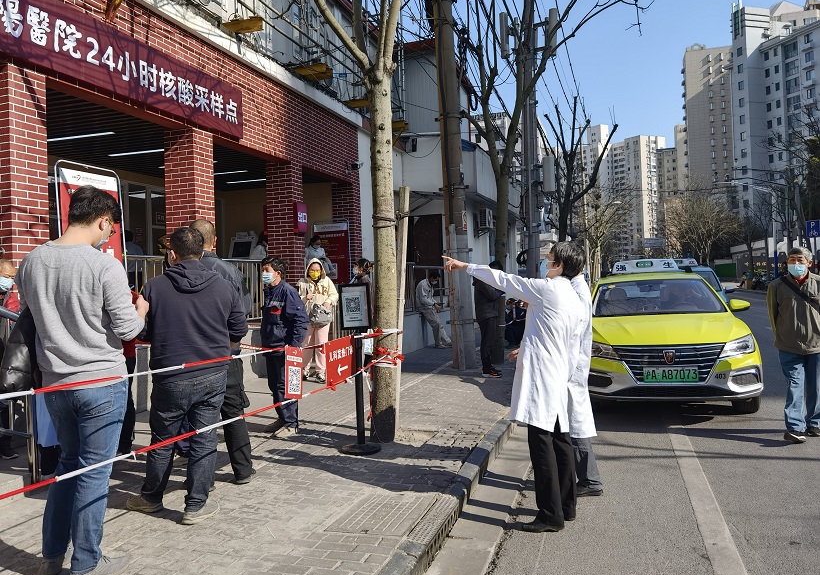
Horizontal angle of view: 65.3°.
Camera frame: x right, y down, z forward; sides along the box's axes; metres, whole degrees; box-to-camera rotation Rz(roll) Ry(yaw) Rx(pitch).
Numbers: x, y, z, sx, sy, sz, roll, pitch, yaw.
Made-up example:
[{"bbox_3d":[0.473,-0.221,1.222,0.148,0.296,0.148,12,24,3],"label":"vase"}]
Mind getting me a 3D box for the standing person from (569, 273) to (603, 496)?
[{"bbox_3d":[1.106,0.558,4.380,0.360,1.670,0.500,-1,1,25],"label":"standing person"}]

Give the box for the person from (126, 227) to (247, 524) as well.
[{"bbox_3d":[-1.310,0.471,3.750,0.630,1.690,0.460,-2,1,-19],"label":"person"}]

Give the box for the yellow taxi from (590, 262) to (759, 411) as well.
[{"bbox_3d":[3.070,0.468,8.144,1.880,1.620,4.560,-2,1,16],"label":"yellow taxi"}]

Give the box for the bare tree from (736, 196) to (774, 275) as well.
[{"bbox_3d":[23.768,-3.199,44.000,2.700,6.100,2.700,-2,1,18],"label":"bare tree"}]

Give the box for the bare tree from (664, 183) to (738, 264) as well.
[{"bbox_3d":[22.788,-4.235,50.000,5.800,8.300,5.600,-1,1,18],"label":"bare tree"}]

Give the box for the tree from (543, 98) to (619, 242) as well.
[{"bbox_3d":[5.065,-2.246,19.000,2.100,6.300,2.000,-1,1,18],"label":"tree"}]

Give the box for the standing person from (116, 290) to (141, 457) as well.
[{"bbox_3d":[-2.363,0.547,5.150,0.330,1.600,0.460,-2,1,12],"label":"standing person"}]

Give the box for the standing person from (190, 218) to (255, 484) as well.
[{"bbox_3d":[-1.284,0.433,4.180,0.560,1.730,0.420,-2,1,6],"label":"standing person"}]

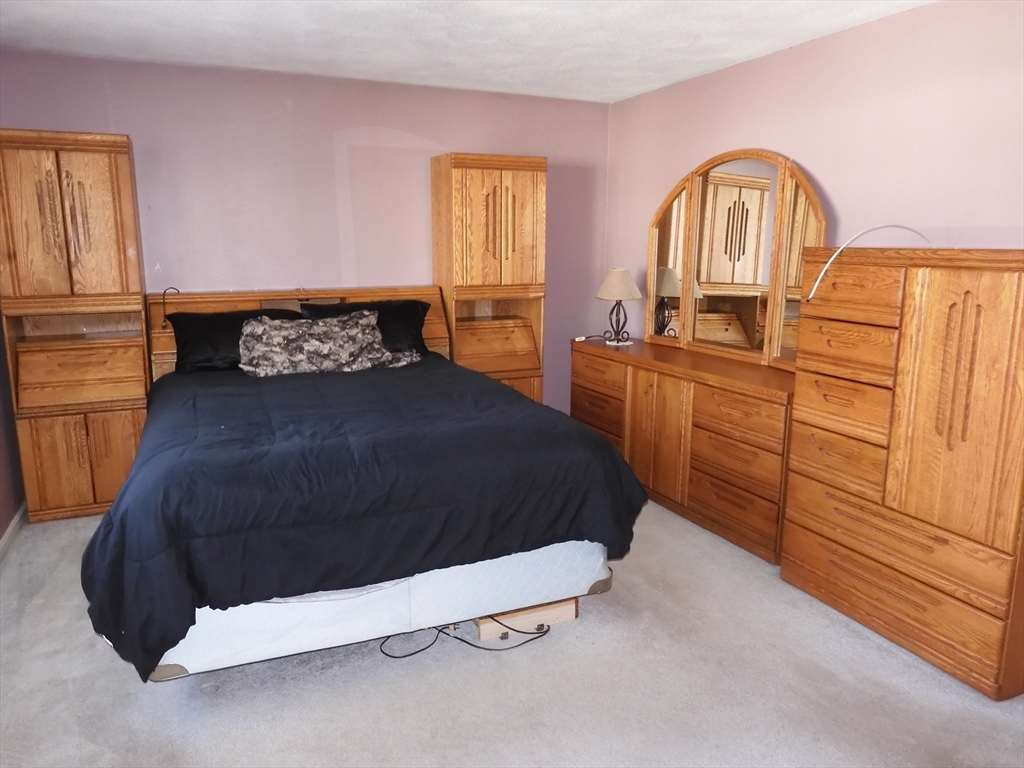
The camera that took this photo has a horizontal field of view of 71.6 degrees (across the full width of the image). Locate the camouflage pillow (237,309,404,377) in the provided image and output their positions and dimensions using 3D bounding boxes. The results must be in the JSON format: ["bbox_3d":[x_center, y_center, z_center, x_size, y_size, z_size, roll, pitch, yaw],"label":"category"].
[{"bbox_3d":[-1.071,-0.248,4.013,0.860,0.370,0.210,-6,-13,-26],"label":"camouflage pillow"}]

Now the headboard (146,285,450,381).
[{"bbox_3d":[-1.258,-0.018,4.474,1.760,1.140,0.280,-6,12,-26],"label":"headboard"}]

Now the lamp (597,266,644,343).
[{"bbox_3d":[0.696,-0.513,4.639,0.300,0.490,0.300,0,11,0],"label":"lamp"}]

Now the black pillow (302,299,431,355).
[{"bbox_3d":[-0.889,-0.326,4.349,0.770,0.380,0.180,-6,-10,-26],"label":"black pillow"}]

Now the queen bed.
[{"bbox_3d":[-0.808,0.192,3.407,1.800,1.140,2.620,-5,12,-22],"label":"queen bed"}]

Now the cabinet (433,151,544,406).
[{"bbox_3d":[-0.152,-0.521,4.877,0.660,1.962,0.380,-6,12,-26],"label":"cabinet"}]

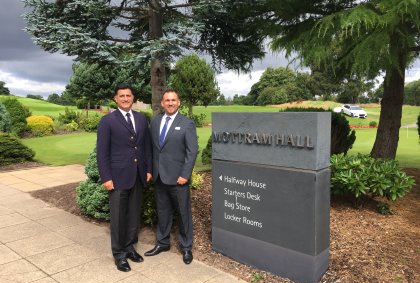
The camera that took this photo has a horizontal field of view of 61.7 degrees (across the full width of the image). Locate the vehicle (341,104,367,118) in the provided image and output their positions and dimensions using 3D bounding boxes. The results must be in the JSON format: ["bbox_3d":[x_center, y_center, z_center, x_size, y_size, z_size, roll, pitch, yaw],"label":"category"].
[{"bbox_3d":[16.898,-3.517,41.352,1.830,1.430,4.500,-1,11,-4],"label":"vehicle"}]

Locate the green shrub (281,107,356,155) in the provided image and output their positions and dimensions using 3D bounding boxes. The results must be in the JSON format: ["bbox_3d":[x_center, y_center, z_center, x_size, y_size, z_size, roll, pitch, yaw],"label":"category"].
[{"bbox_3d":[2.669,-0.105,8.818,1.850,1.550,1.750,0,4,0],"label":"green shrub"}]

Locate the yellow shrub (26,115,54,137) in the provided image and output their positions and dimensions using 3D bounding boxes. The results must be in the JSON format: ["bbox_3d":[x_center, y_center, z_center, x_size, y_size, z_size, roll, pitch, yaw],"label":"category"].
[{"bbox_3d":[-10.834,-0.949,22.494,1.650,1.400,1.550,0,4,0],"label":"yellow shrub"}]

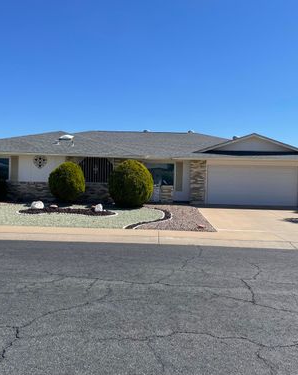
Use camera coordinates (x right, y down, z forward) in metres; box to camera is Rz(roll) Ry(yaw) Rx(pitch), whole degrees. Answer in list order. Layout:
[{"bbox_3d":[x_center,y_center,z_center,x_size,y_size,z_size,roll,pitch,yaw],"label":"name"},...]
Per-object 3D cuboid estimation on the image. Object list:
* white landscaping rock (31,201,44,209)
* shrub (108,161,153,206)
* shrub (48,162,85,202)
[{"bbox_3d":[-4.588,0.724,15.500,0.524,0.334,0.446,1,1,0],"label":"white landscaping rock"},{"bbox_3d":[-0.870,-0.204,18.500,2.183,2.281,2.183,1,1,0],"label":"shrub"},{"bbox_3d":[-4.236,-0.297,19.400,1.912,2.041,1.912,1,1,0],"label":"shrub"}]

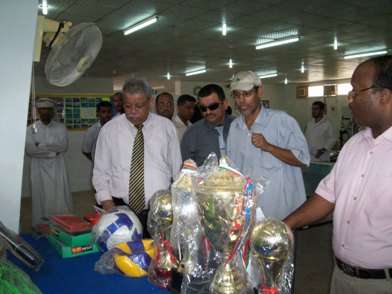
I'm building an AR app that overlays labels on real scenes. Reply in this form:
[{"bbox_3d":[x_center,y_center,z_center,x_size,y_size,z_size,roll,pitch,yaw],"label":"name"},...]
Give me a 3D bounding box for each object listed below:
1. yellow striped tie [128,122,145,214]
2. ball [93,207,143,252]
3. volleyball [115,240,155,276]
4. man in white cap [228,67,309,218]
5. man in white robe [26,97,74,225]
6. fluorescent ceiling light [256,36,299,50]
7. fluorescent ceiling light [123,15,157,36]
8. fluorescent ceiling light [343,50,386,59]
[{"bbox_3d":[-0.340,0.123,2.330,0.092,0.530,0.060,0,6,-5],"label":"yellow striped tie"},{"bbox_3d":[-0.349,0.375,1.820,0.224,0.224,0.224,0,6,0],"label":"ball"},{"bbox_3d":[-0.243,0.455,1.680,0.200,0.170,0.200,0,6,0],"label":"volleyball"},{"bbox_3d":[0.439,0.424,2.491,0.520,1.759,0.380,3,7,30],"label":"man in white cap"},{"bbox_3d":[-1.634,0.285,4.586,0.500,1.661,0.340,-2,6,-19],"label":"man in white robe"},{"bbox_3d":[1.440,-1.858,7.300,0.090,0.090,1.220,-3,7,-28],"label":"fluorescent ceiling light"},{"bbox_3d":[-0.734,-1.571,5.300,0.090,0.090,1.220,-3,7,-28],"label":"fluorescent ceiling light"},{"bbox_3d":[3.941,-2.160,9.500,0.090,0.090,1.220,-3,7,-28],"label":"fluorescent ceiling light"}]

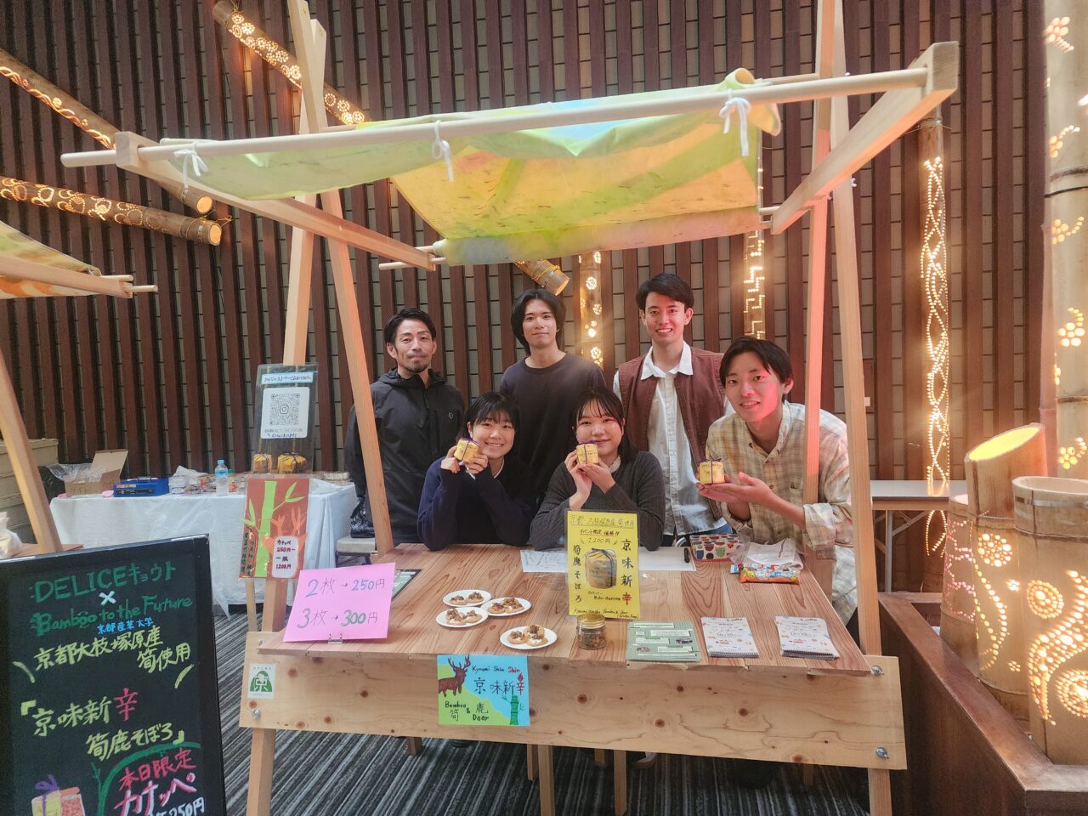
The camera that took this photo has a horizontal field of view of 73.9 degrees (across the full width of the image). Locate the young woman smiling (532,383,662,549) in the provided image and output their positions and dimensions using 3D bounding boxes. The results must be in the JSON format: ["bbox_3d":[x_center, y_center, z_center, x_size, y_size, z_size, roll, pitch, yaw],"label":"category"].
[{"bbox_3d":[0.182,0.595,2.480,0.500,1.320,0.720,-2,4,5],"label":"young woman smiling"}]

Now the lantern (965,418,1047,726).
[{"bbox_3d":[1.032,0.360,1.600,0.165,0.630,0.165,-4,4,-30],"label":"lantern"}]

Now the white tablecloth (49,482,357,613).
[{"bbox_3d":[-2.110,0.844,4.530,1.820,0.670,0.480,-2,4,9],"label":"white tablecloth"}]

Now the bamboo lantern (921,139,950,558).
[{"bbox_3d":[2.180,-0.281,4.030,0.150,2.700,0.150,-2,4,10],"label":"bamboo lantern"}]

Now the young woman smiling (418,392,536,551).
[{"bbox_3d":[-0.227,0.615,2.520,0.480,1.320,0.720,-2,4,-2],"label":"young woman smiling"}]

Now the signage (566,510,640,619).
[{"bbox_3d":[0.151,0.399,1.840,0.186,0.266,0.020,-2,-5,10],"label":"signage"}]

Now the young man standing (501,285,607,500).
[{"bbox_3d":[0.036,0.377,2.950,0.480,1.720,0.300,-2,4,5],"label":"young man standing"}]

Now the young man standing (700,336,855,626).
[{"bbox_3d":[0.730,0.514,2.220,0.520,1.470,0.600,-1,4,19],"label":"young man standing"}]

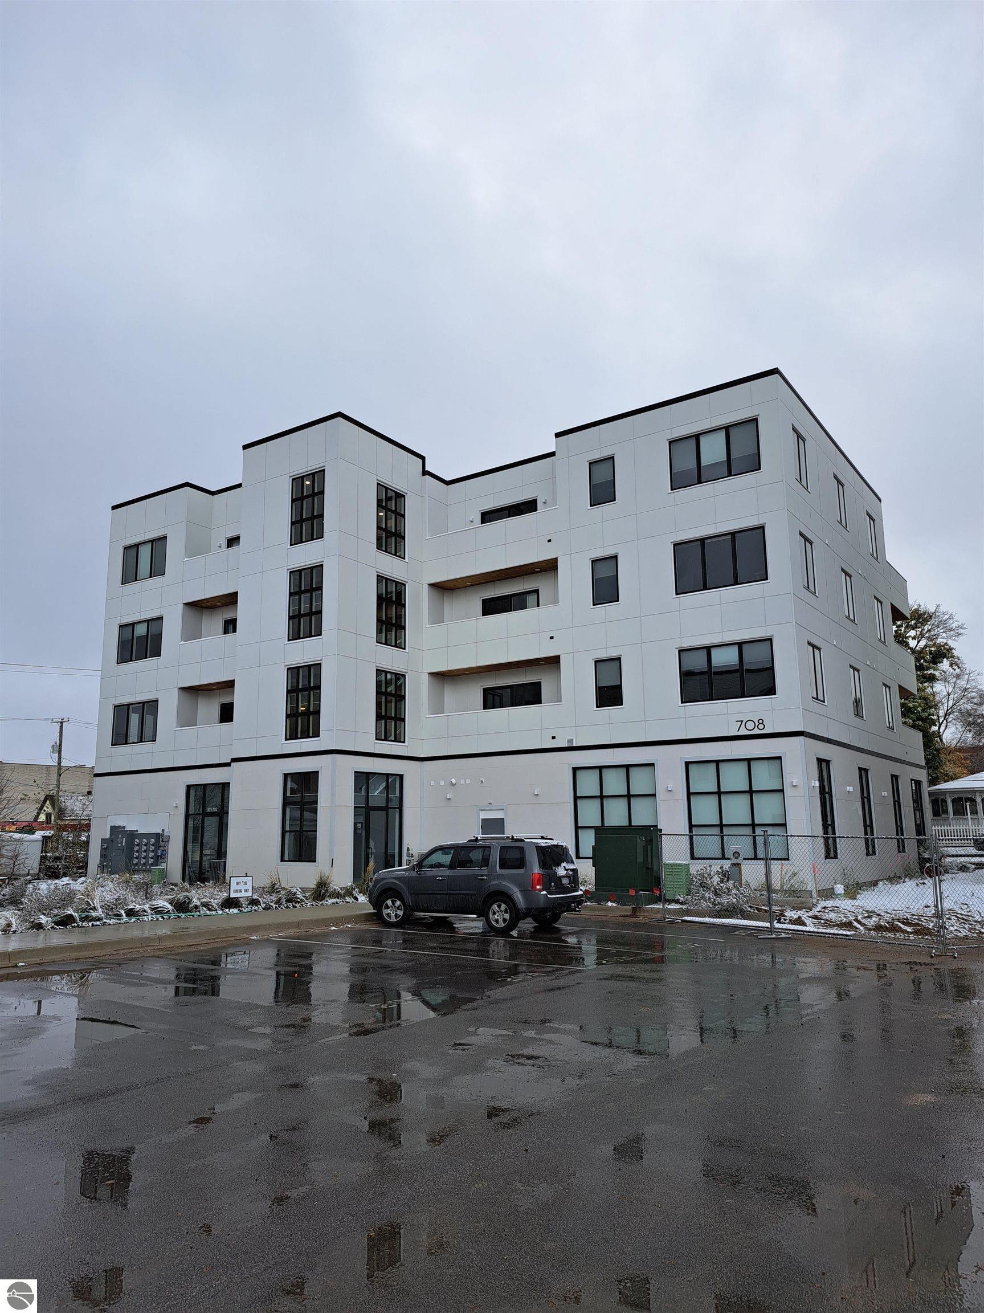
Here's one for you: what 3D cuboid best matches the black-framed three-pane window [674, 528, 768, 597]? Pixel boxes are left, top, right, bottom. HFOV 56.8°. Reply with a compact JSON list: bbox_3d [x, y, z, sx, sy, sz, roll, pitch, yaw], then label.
[{"bbox_3d":[6.432,-2.667,25.663,2.686,1.543,0.150,-8,-13,34],"label":"black-framed three-pane window"}]

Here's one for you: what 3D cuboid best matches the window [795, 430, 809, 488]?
[{"bbox_3d":[9.026,-5.765,26.720,0.150,1.560,1.290,-8,-13,34],"label":"window"}]

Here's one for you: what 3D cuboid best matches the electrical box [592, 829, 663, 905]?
[{"bbox_3d":[3.488,5.355,23.222,1.400,1.860,1.250,-8,-13,34],"label":"electrical box"}]

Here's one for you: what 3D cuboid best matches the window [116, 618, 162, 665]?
[{"bbox_3d":[-13.886,-0.583,35.942,2.851,1.614,0.120,-8,-13,34],"label":"window"}]

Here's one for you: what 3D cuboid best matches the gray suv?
[{"bbox_3d":[-0.486,4.934,19.928,4.850,1.870,2.000,-8,-13,31],"label":"gray suv"}]

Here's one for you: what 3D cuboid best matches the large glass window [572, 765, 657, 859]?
[{"bbox_3d":[3.643,4.606,26.916,2.688,2.698,0.150,-8,-13,34],"label":"large glass window"}]

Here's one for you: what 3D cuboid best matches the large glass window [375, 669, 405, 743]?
[{"bbox_3d":[-3.317,1.644,29.724,0.150,2.290,1.450,-8,-13,34],"label":"large glass window"}]

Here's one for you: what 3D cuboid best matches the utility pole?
[{"bbox_3d":[-35.562,10.775,73.919,2.200,11.528,0.500,-8,-13,34],"label":"utility pole"}]

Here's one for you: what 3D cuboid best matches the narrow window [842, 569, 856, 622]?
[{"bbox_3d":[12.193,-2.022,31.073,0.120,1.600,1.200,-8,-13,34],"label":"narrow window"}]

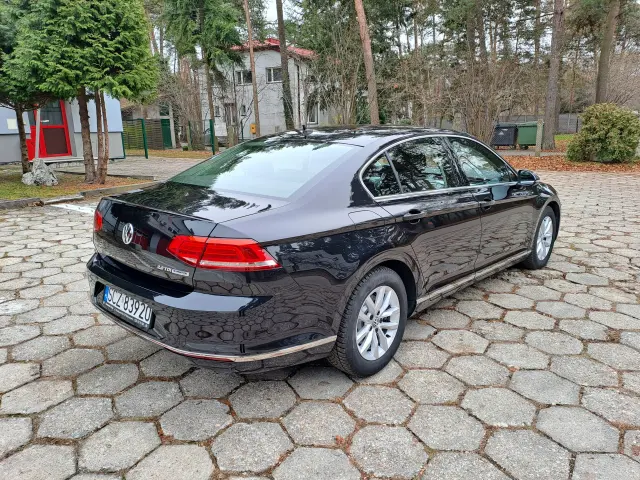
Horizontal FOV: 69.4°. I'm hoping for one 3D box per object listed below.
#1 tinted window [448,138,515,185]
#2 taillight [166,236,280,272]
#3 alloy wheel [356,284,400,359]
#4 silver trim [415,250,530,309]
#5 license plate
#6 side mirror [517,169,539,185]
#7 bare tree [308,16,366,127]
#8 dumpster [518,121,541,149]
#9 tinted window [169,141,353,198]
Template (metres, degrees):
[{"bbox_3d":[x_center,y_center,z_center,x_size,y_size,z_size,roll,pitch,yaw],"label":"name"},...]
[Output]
[{"bbox_3d":[1.325,-0.628,3.710,0.875,0.438,0.060,-15,-7,-44],"label":"tinted window"},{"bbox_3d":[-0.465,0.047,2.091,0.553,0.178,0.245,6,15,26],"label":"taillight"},{"bbox_3d":[0.296,0.478,2.762,0.170,0.445,0.445,12,19,42],"label":"alloy wheel"},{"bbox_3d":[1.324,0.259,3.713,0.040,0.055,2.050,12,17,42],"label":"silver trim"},{"bbox_3d":[-1.043,0.359,2.499,0.520,0.118,0.020,12,12,42],"label":"license plate"},{"bbox_3d":[1.778,-0.529,3.939,0.205,0.135,0.120,12,19,42],"label":"side mirror"},{"bbox_3d":[0.768,-7.458,22.896,2.870,6.500,2.590,-1,14,0],"label":"bare tree"},{"bbox_3d":[11.739,-5.833,25.800,1.370,1.420,1.070,5,15,22],"label":"dumpster"},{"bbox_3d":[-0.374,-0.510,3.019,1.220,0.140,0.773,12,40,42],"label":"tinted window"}]

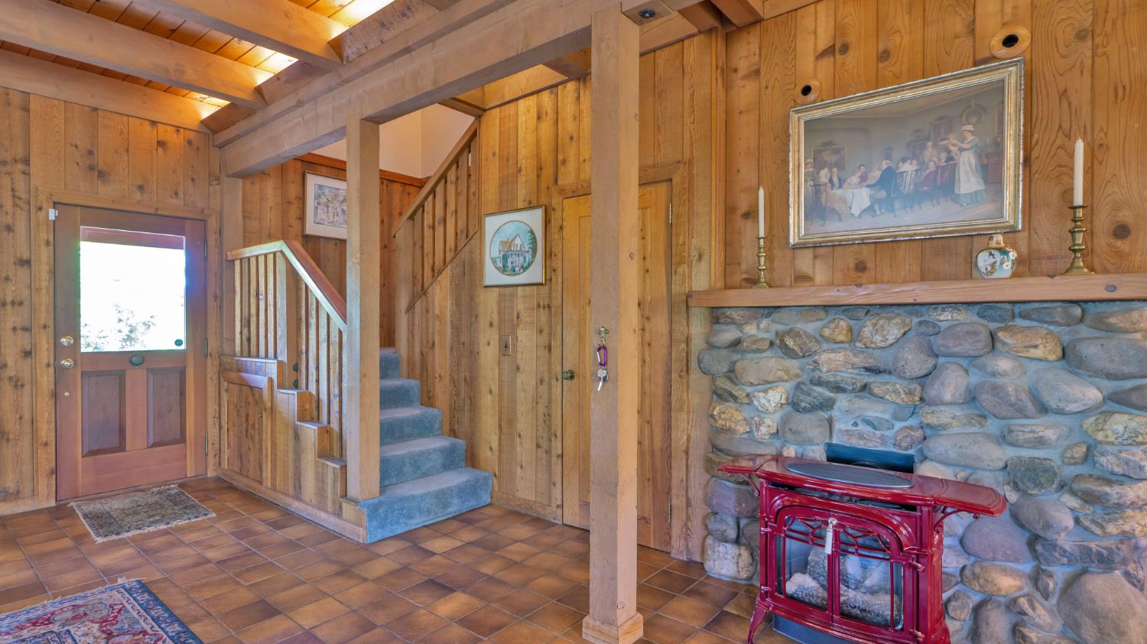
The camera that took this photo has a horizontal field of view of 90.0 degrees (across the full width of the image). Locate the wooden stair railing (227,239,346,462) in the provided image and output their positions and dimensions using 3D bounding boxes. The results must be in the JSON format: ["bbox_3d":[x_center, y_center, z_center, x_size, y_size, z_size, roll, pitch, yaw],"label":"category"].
[{"bbox_3d":[-2.038,0.137,4.068,1.830,1.405,0.135,0,0,39],"label":"wooden stair railing"}]

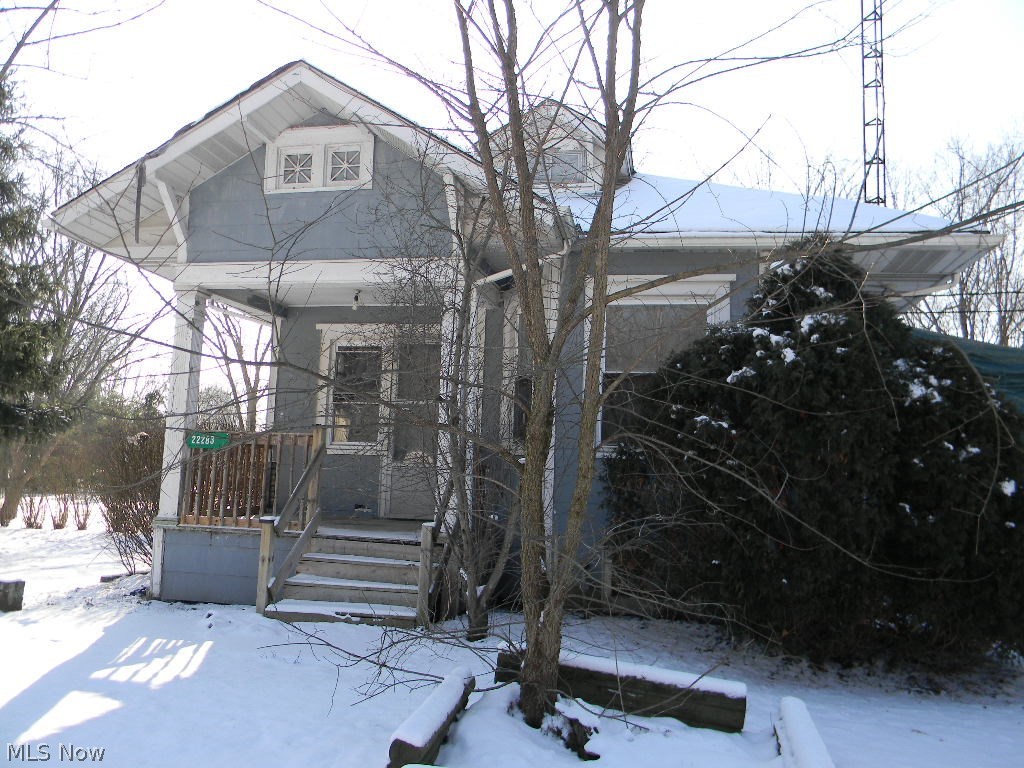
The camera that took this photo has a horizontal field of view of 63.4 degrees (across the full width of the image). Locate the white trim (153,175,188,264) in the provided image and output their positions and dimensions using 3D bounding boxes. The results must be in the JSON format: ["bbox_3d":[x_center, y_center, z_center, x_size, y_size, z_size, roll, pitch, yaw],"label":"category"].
[{"bbox_3d":[-3.449,-1.648,8.325,0.122,0.725,0.573,1,-7,10],"label":"white trim"}]

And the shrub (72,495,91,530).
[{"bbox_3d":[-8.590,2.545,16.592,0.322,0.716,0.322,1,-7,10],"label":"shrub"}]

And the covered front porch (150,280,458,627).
[{"bbox_3d":[-1.896,0.652,8.867,3.076,3.176,3.015,1,-7,10],"label":"covered front porch"}]

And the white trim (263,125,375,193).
[{"bbox_3d":[-1.962,-2.305,8.404,1.164,0.710,0.099,1,-7,10],"label":"white trim"}]

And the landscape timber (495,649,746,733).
[{"bbox_3d":[0.640,1.837,5.089,1.650,0.229,0.206,-2,-8,33],"label":"landscape timber"}]

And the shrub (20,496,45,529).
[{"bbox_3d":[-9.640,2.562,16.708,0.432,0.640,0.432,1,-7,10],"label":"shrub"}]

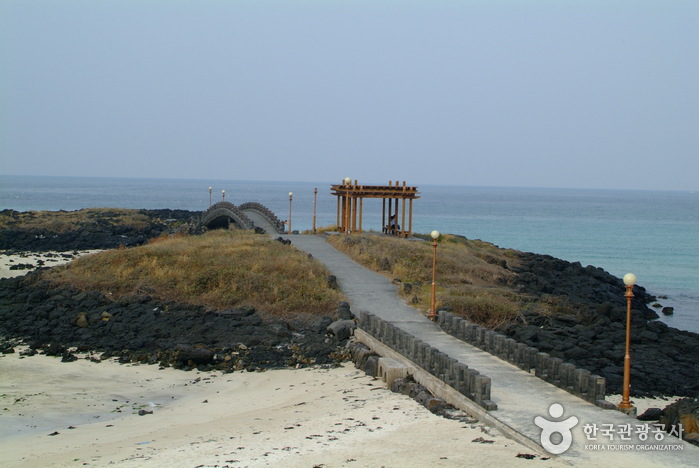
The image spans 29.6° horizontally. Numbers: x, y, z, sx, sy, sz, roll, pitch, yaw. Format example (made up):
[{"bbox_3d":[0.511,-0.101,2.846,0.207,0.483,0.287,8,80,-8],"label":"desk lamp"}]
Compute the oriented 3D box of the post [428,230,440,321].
[{"bbox_3d":[3.893,1.896,60.400,0.450,4.120,0.450,1,2,0],"label":"post"}]

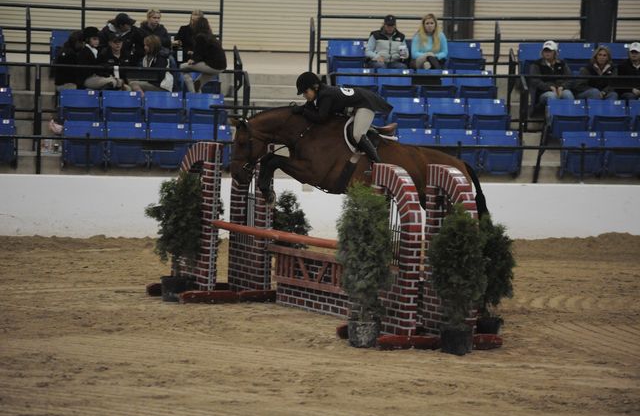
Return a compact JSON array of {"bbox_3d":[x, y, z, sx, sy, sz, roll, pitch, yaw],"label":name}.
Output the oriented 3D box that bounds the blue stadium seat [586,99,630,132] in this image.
[{"bbox_3d":[3.857,-1.107,47.669,0.520,0.670,0.420,1,4,-7],"label":"blue stadium seat"}]

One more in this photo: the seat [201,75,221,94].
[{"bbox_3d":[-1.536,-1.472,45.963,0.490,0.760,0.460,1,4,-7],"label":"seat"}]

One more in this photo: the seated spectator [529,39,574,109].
[{"bbox_3d":[3.007,-1.566,46.362,0.560,1.200,0.750,1,4,-6],"label":"seated spectator"}]

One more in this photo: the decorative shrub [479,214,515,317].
[{"bbox_3d":[1.554,0.579,32.066,0.460,1.040,0.460,1,4,0],"label":"decorative shrub"}]

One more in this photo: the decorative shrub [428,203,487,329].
[{"bbox_3d":[1.153,0.491,29.800,0.480,1.040,0.480,1,4,0],"label":"decorative shrub"}]

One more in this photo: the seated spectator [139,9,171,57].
[{"bbox_3d":[-2.147,-2.006,46.660,0.500,1.200,0.720,1,4,-12],"label":"seated spectator"}]

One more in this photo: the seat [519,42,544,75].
[{"bbox_3d":[2.810,-1.794,45.700,0.500,0.660,0.450,1,4,-9],"label":"seat"}]

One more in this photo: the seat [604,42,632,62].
[{"bbox_3d":[3.974,-1.895,47.598,0.510,0.610,0.420,1,4,-6],"label":"seat"}]

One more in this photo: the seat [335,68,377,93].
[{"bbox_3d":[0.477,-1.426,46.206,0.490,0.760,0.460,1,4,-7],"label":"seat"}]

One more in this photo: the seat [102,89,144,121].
[{"bbox_3d":[-2.595,-1.212,46.818,0.520,0.670,0.420,1,4,-7],"label":"seat"}]

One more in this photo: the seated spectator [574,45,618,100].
[{"bbox_3d":[3.489,-1.450,45.000,0.520,1.180,0.750,1,4,-3],"label":"seated spectator"}]

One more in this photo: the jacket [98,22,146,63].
[{"bbox_3d":[-2.612,-2.132,46.760,0.580,0.640,0.400,0,4,-15],"label":"jacket"}]

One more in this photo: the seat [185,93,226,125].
[{"bbox_3d":[-1.454,-1.146,44.942,0.510,0.610,0.420,1,4,-6],"label":"seat"}]

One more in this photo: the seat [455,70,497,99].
[{"bbox_3d":[2.024,-1.477,46.363,0.510,0.610,0.420,1,4,-6],"label":"seat"}]

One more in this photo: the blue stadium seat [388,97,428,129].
[{"bbox_3d":[1.086,-1.042,44.100,0.500,0.660,0.450,1,4,-9],"label":"blue stadium seat"}]

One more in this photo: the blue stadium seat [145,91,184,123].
[{"bbox_3d":[-1.906,-1.101,43.700,0.500,0.660,0.450,1,4,-9],"label":"blue stadium seat"}]

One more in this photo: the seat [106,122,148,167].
[{"bbox_3d":[-2.492,-0.792,46.000,0.520,0.670,0.420,1,4,-7],"label":"seat"}]

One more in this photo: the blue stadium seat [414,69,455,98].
[{"bbox_3d":[1.506,-1.479,46.313,0.510,0.610,0.420,1,4,-6],"label":"blue stadium seat"}]

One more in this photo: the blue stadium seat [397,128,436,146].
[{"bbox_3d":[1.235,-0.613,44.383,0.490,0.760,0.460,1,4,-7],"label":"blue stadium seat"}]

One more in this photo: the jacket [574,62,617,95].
[{"bbox_3d":[3.609,-1.660,46.462,0.540,0.520,0.360,1,4,-6],"label":"jacket"}]

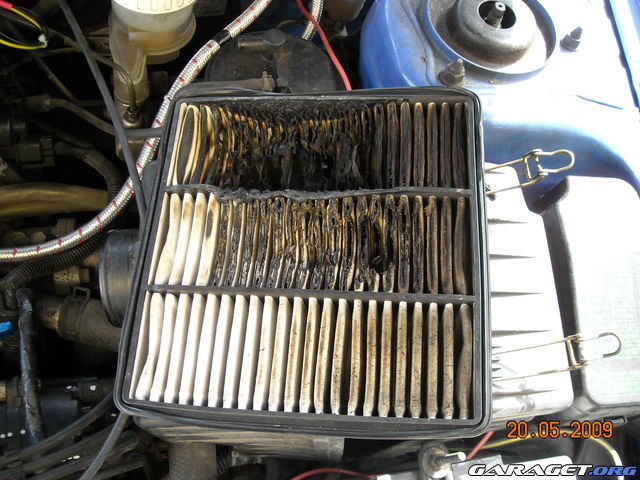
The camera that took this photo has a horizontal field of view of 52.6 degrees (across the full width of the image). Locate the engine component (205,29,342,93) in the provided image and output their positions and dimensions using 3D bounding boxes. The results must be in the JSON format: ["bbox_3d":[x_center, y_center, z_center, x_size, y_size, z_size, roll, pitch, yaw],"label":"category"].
[{"bbox_3d":[-0.036,-0.116,0.615,0.122,0.100,0.115,1,67,7],"label":"engine component"}]

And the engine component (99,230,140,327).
[{"bbox_3d":[-0.143,0.030,0.548,0.060,0.082,0.082,-7,67,4],"label":"engine component"}]

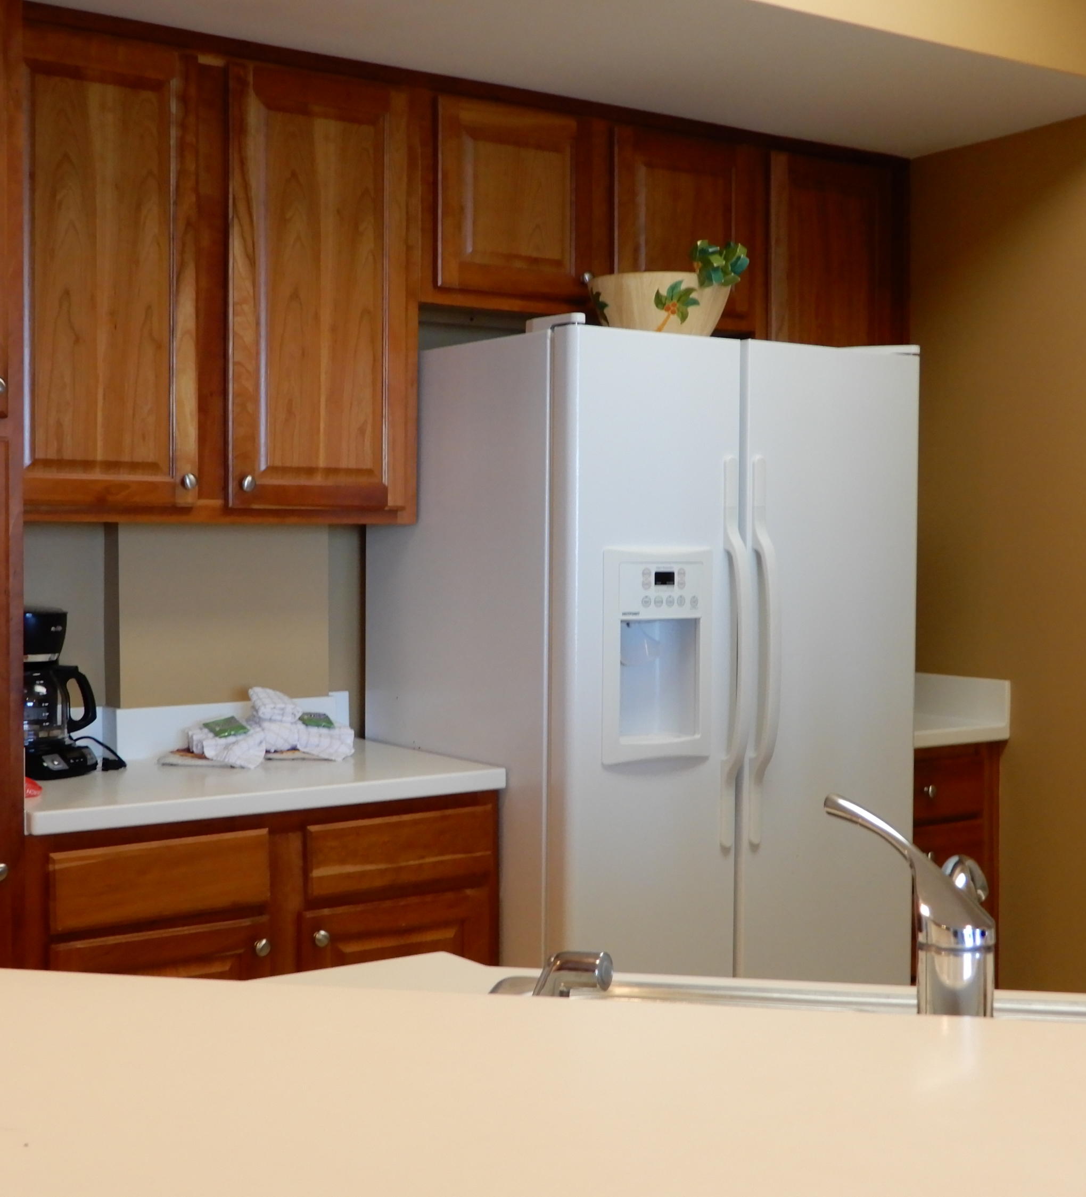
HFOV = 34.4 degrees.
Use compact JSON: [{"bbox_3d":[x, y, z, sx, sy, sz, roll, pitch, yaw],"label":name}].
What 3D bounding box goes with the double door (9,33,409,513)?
[{"bbox_3d":[-0.621,-0.576,3.254,0.890,0.852,0.050,-1,2,-35],"label":"double door"}]

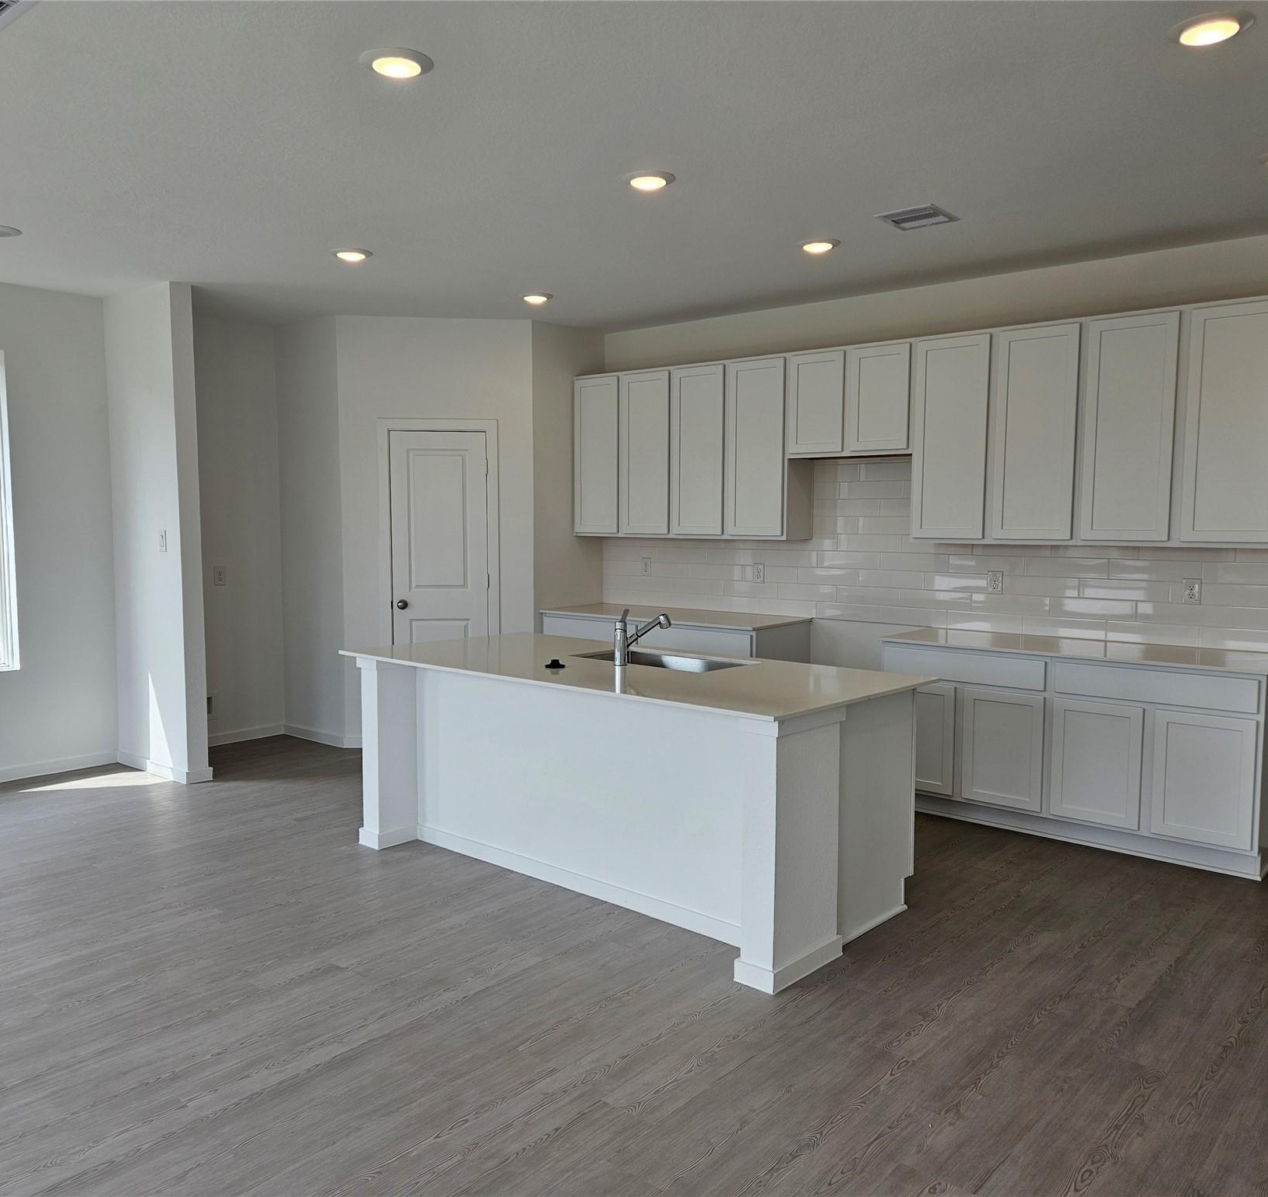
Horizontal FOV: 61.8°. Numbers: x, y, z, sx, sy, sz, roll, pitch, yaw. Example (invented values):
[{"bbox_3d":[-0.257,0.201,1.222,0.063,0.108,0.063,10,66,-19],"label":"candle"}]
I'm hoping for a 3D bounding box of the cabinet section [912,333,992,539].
[{"bbox_3d":[1.710,-0.824,5.506,0.432,1.043,0.316,4,6,41],"label":"cabinet section"}]

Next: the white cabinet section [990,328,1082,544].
[{"bbox_3d":[2.033,-0.801,5.224,0.427,1.043,0.316,4,6,41],"label":"white cabinet section"}]

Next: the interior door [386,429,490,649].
[{"bbox_3d":[-1.263,-0.060,6.918,0.601,2.029,0.040,0,5,-6],"label":"interior door"}]

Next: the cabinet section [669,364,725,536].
[{"bbox_3d":[0.498,-0.908,6.561,0.418,1.043,0.316,4,6,41],"label":"cabinet section"}]

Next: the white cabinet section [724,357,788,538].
[{"bbox_3d":[0.813,-0.886,6.287,0.418,1.043,0.316,4,6,41],"label":"white cabinet section"}]

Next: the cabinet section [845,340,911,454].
[{"bbox_3d":[1.406,-1.074,5.753,0.376,0.583,0.316,4,6,41],"label":"cabinet section"}]

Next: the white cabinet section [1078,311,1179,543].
[{"bbox_3d":[2.355,-0.778,4.944,0.427,1.043,0.316,4,6,41],"label":"white cabinet section"}]

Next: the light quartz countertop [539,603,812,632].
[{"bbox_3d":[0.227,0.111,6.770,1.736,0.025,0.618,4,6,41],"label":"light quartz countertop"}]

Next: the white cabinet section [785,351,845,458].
[{"bbox_3d":[1.117,-1.095,6.004,0.390,0.583,0.316,4,6,41],"label":"white cabinet section"}]

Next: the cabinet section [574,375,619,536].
[{"bbox_3d":[-0.145,-0.954,7.121,0.430,1.043,0.316,4,6,41],"label":"cabinet section"}]

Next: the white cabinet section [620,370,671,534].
[{"bbox_3d":[0.179,-0.931,6.839,0.430,1.043,0.316,4,6,41],"label":"white cabinet section"}]

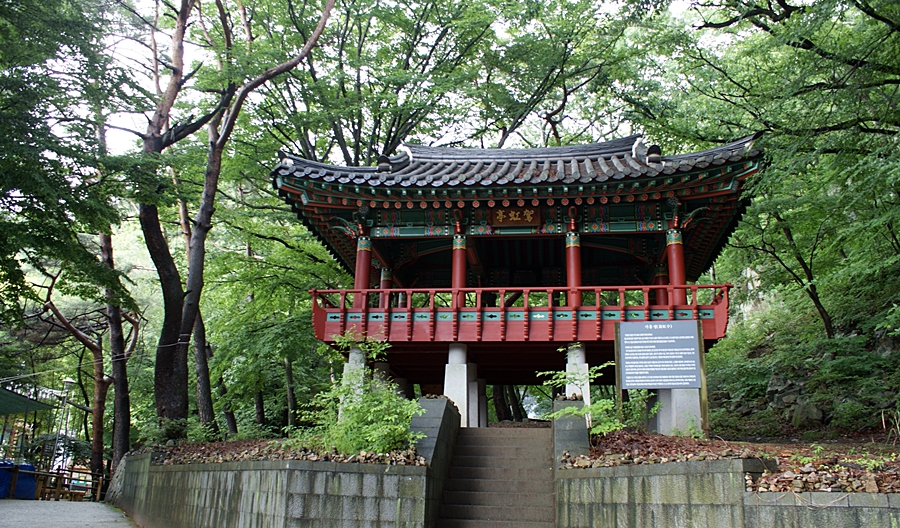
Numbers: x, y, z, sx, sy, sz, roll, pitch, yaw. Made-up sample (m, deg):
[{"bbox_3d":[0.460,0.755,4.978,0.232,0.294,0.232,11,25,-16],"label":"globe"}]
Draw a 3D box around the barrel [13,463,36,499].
[{"bbox_3d":[-10.672,5.445,16.907,0.590,0.870,0.590,-1,-20,8],"label":"barrel"}]

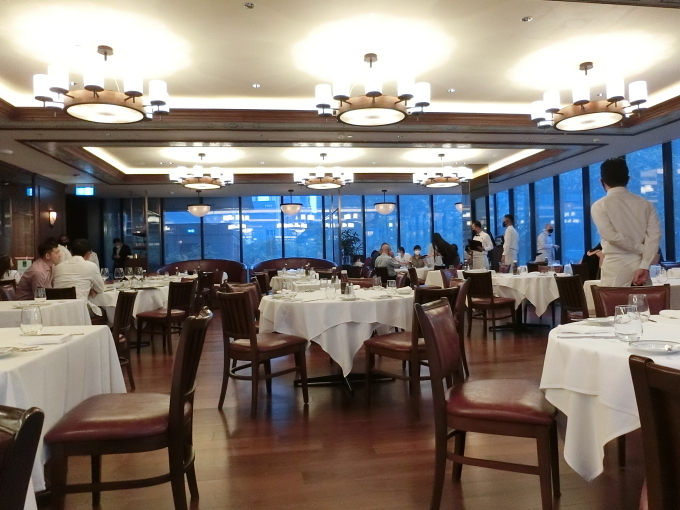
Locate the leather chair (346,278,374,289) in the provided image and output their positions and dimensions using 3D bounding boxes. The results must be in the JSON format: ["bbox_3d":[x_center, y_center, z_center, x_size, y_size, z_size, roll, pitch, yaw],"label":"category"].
[{"bbox_3d":[0.208,0.685,5.022,0.470,0.880,0.540,-2,-1,8],"label":"leather chair"}]

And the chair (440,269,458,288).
[{"bbox_3d":[2.018,0.664,7.994,0.545,0.880,0.460,-2,-1,42],"label":"chair"}]

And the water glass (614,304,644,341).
[{"bbox_3d":[1.005,0.241,1.710,0.098,0.120,0.098,-1,-1,0],"label":"water glass"}]

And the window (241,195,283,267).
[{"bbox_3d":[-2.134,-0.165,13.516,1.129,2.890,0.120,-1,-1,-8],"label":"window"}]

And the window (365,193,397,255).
[{"bbox_3d":[1.200,-0.249,13.980,0.989,2.890,0.120,-1,-1,-8],"label":"window"}]

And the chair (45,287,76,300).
[{"bbox_3d":[-2.681,0.759,4.972,0.470,0.880,0.540,-2,-1,13],"label":"chair"}]

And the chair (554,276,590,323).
[{"bbox_3d":[2.501,0.631,4.858,0.550,0.880,0.460,-1,-1,-7],"label":"chair"}]

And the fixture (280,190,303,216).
[{"bbox_3d":[-1.237,-1.323,12.607,0.580,0.642,0.580,-1,-1,-8],"label":"fixture"}]

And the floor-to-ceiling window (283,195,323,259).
[{"bbox_3d":[-1.011,-0.194,13.672,1.141,2.890,0.120,-1,-1,-8],"label":"floor-to-ceiling window"}]

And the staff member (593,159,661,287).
[{"bbox_3d":[1.923,0.211,3.279,0.500,1.720,0.360,-2,-1,21],"label":"staff member"}]

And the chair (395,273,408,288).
[{"bbox_3d":[0.598,0.694,6.712,0.540,0.880,0.470,-1,-1,-7],"label":"chair"}]

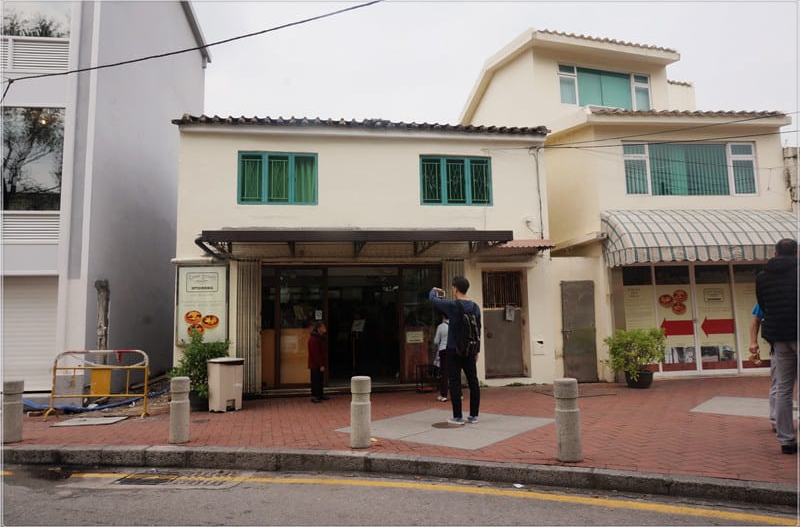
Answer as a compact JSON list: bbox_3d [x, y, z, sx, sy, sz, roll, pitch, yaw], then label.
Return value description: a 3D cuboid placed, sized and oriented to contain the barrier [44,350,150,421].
[{"bbox_3d":[-4.400,1.757,7.780,1.450,0.980,0.350,-1,-7,0],"label":"barrier"}]

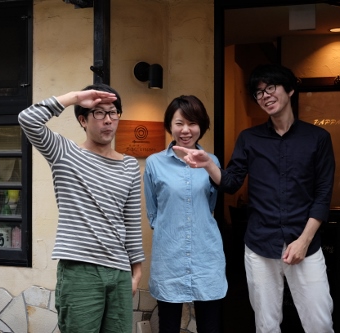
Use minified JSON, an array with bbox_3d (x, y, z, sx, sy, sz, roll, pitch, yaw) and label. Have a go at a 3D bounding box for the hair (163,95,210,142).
[{"bbox_3d":[0.080,-0.232,2.720,0.215,0.225,0.225,0,0,5],"label":"hair"}]

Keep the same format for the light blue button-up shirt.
[{"bbox_3d":[0.074,0.269,2.730,0.390,0.765,0.270,0,0,0],"label":"light blue button-up shirt"}]

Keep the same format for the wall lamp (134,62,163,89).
[{"bbox_3d":[-0.109,-0.493,3.100,0.115,0.150,0.165,0,0,-25],"label":"wall lamp"}]

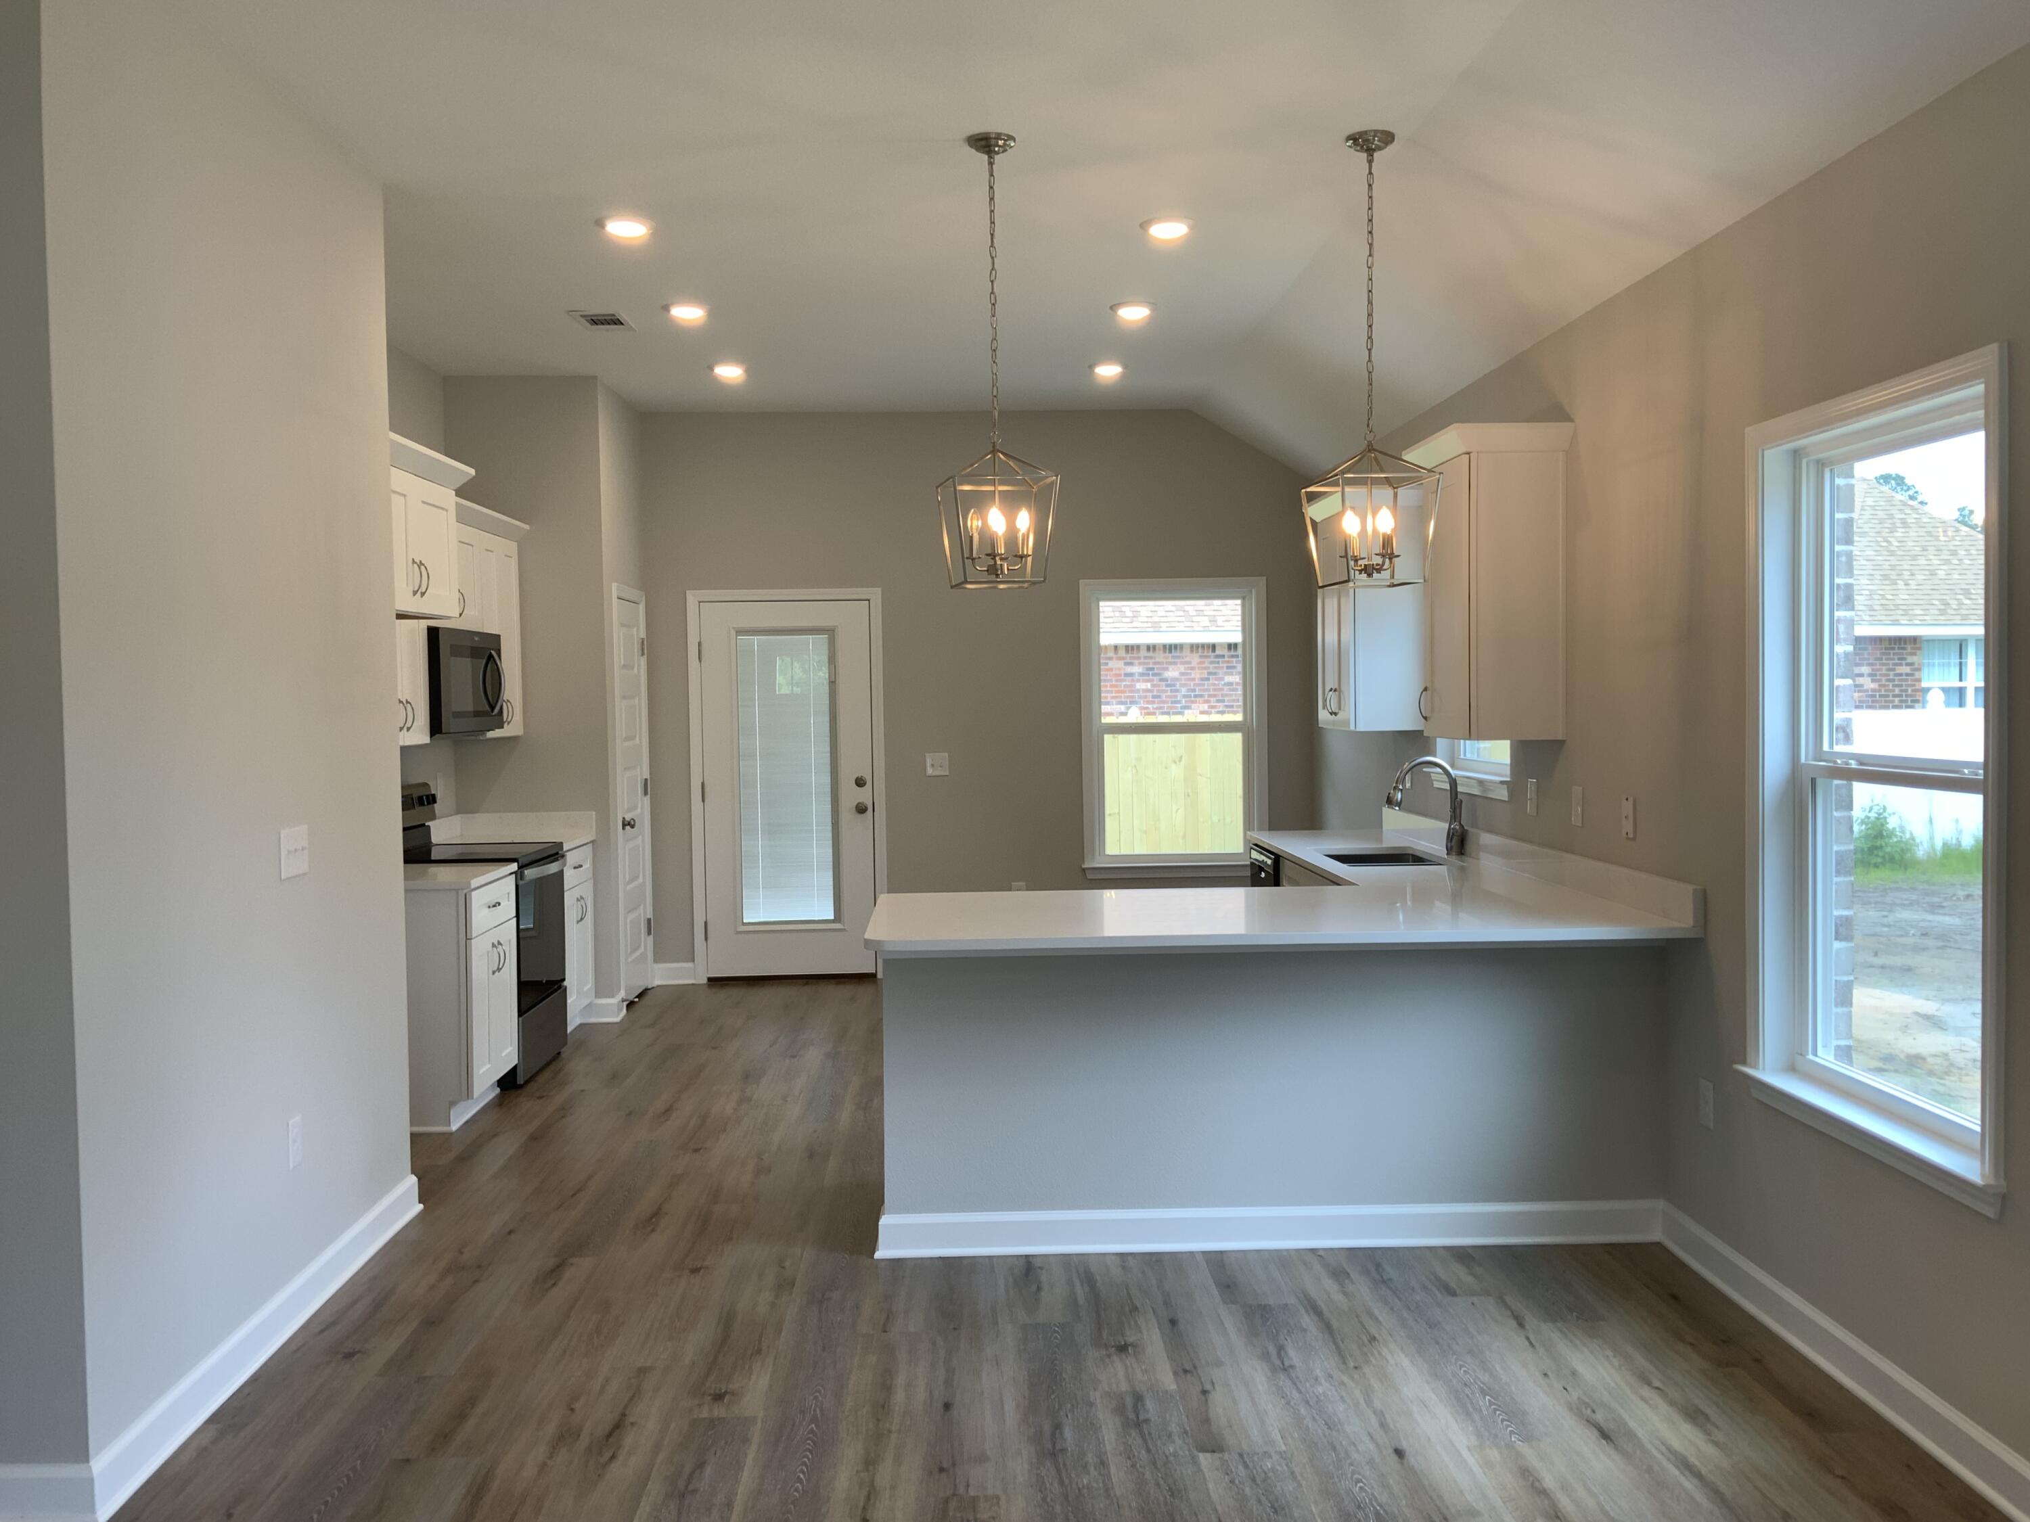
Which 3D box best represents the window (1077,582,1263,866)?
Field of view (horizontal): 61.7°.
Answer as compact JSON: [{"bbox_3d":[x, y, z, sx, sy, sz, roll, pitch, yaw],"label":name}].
[{"bbox_3d":[0.881,-0.184,9.335,1.017,1.618,0.120,-1,2,-2],"label":"window"}]

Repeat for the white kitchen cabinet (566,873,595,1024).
[{"bbox_3d":[-2.308,0.838,7.782,0.634,0.873,0.640,-1,2,-1],"label":"white kitchen cabinet"}]

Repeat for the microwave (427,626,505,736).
[{"bbox_3d":[-2.421,-0.326,7.046,0.406,0.426,0.757,-1,2,-1],"label":"microwave"}]

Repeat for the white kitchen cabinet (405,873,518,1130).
[{"bbox_3d":[-2.283,0.886,6.406,0.648,0.883,0.615,-1,2,-2],"label":"white kitchen cabinet"}]

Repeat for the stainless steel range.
[{"bbox_3d":[-2.274,0.703,7.090,0.677,1.179,0.760,-1,2,-2],"label":"stainless steel range"}]

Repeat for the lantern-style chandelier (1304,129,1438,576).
[{"bbox_3d":[0.989,-1.111,4.742,0.297,1.248,0.297,-1,2,-12],"label":"lantern-style chandelier"}]

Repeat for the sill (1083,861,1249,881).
[{"bbox_3d":[0.891,0.591,9.347,1.036,0.080,0.100,-1,2,-2],"label":"sill"}]

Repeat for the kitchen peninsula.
[{"bbox_3d":[0.655,0.793,6.061,2.175,1.008,3.311,-1,2,-1],"label":"kitchen peninsula"}]

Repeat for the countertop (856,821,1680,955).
[{"bbox_3d":[0.658,0.358,6.095,2.193,0.135,3.342,-1,2,-2],"label":"countertop"}]

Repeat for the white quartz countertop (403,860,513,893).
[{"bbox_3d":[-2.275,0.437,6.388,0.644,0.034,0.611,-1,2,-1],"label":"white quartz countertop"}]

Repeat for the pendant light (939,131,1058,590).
[{"bbox_3d":[-0.054,-1.094,4.670,0.297,1.248,0.297,-1,2,-12],"label":"pendant light"}]

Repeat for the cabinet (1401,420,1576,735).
[{"bbox_3d":[1.547,-0.566,5.606,0.372,0.980,0.653,-1,2,-1],"label":"cabinet"}]

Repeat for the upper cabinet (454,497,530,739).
[{"bbox_3d":[-2.459,-0.582,7.346,0.396,0.981,1.371,-1,2,-2],"label":"upper cabinet"}]

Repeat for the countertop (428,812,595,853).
[{"bbox_3d":[-2.309,0.334,7.764,0.644,0.137,0.640,-1,2,-1],"label":"countertop"}]

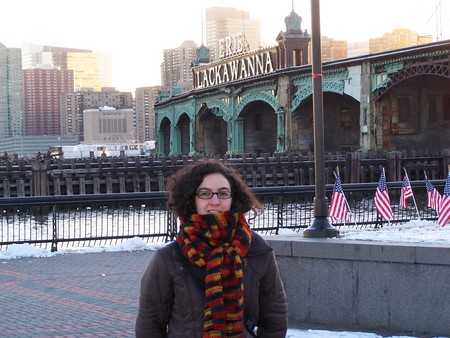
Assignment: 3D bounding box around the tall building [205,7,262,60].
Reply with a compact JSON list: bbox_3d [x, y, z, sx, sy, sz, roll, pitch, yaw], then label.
[{"bbox_3d":[10.190,-89.627,1420.000,49.000,158.000,46.000,-2,1,-19],"label":"tall building"}]

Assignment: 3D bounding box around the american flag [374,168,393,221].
[{"bbox_3d":[1.569,0.255,13.500,0.180,0.530,0.120,-1,1,6],"label":"american flag"}]

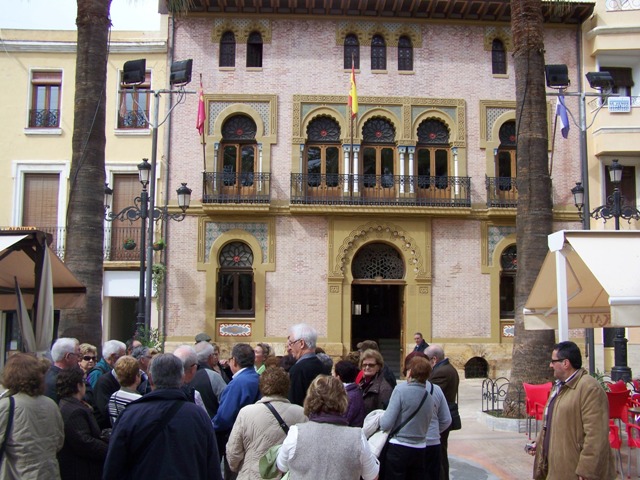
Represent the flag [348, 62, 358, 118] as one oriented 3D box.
[{"bbox_3d":[1.061,-4.711,22.252,0.318,1.813,0.300,1,-7,-3],"label":"flag"}]

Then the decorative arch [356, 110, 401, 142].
[{"bbox_3d":[2.125,-4.178,25.308,1.632,1.224,0.250,1,-7,-3],"label":"decorative arch"}]

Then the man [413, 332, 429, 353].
[{"bbox_3d":[1.905,2.607,13.399,0.520,1.672,0.360,-5,-9,37],"label":"man"}]

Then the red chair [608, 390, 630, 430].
[{"bbox_3d":[4.440,2.655,10.451,0.560,0.850,0.560,-3,-8,23],"label":"red chair"}]

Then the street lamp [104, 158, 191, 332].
[{"bbox_3d":[-4.610,0.847,18.355,2.456,6.062,0.470,1,-6,-2],"label":"street lamp"}]

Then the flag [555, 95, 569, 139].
[{"bbox_3d":[7.744,-4.029,22.553,0.476,1.650,0.350,1,-7,-3],"label":"flag"}]

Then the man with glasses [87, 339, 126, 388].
[{"bbox_3d":[-1.783,1.643,5.786,0.360,1.624,0.500,5,-8,-31],"label":"man with glasses"}]

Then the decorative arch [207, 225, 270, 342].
[{"bbox_3d":[-2.635,1.333,22.515,2.289,3.672,0.300,1,-7,-3],"label":"decorative arch"}]

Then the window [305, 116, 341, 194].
[{"bbox_3d":[0.097,-2.699,22.640,1.161,2.692,0.250,1,-6,-2],"label":"window"}]

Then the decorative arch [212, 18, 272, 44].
[{"bbox_3d":[-2.812,-7.540,25.409,2.140,0.946,0.200,1,-7,-3],"label":"decorative arch"}]

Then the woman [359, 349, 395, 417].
[{"bbox_3d":[0.474,1.804,6.416,0.460,1.600,0.300,-2,-7,23],"label":"woman"}]

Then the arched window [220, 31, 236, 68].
[{"bbox_3d":[-3.322,-6.916,25.441,0.593,1.359,0.200,1,-7,-3],"label":"arched window"}]

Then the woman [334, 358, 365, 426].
[{"bbox_3d":[0.223,1.785,5.803,0.460,1.550,0.320,7,-10,-43],"label":"woman"}]

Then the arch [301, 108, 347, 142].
[{"bbox_3d":[0.159,-3.849,23.565,1.495,1.255,0.300,1,-7,-3],"label":"arch"}]

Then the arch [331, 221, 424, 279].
[{"bbox_3d":[1.915,0.301,22.824,3.225,1.940,0.300,1,-7,-3],"label":"arch"}]

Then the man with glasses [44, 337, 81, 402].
[{"bbox_3d":[-1.964,1.587,5.295,0.340,1.680,0.500,5,-9,-33],"label":"man with glasses"}]

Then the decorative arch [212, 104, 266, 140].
[{"bbox_3d":[-2.865,-4.182,25.004,1.840,1.318,0.250,1,-7,-3],"label":"decorative arch"}]

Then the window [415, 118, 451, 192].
[{"bbox_3d":[3.704,-2.666,22.773,1.126,2.675,0.250,1,-6,-2],"label":"window"}]

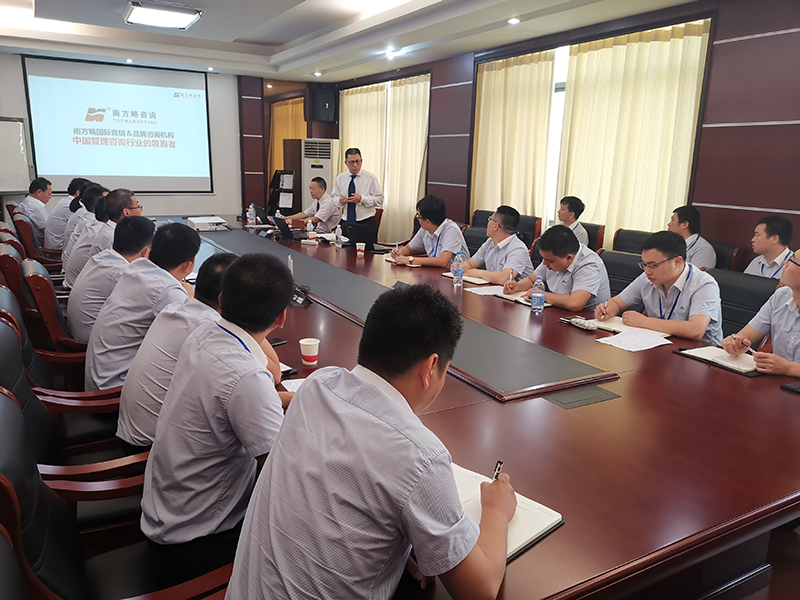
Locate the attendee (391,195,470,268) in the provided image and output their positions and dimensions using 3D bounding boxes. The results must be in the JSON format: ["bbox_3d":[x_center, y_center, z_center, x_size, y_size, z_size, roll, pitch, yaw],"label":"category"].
[{"bbox_3d":[0.279,-0.195,4.987,0.720,1.270,0.550,-4,14,-25],"label":"attendee"}]

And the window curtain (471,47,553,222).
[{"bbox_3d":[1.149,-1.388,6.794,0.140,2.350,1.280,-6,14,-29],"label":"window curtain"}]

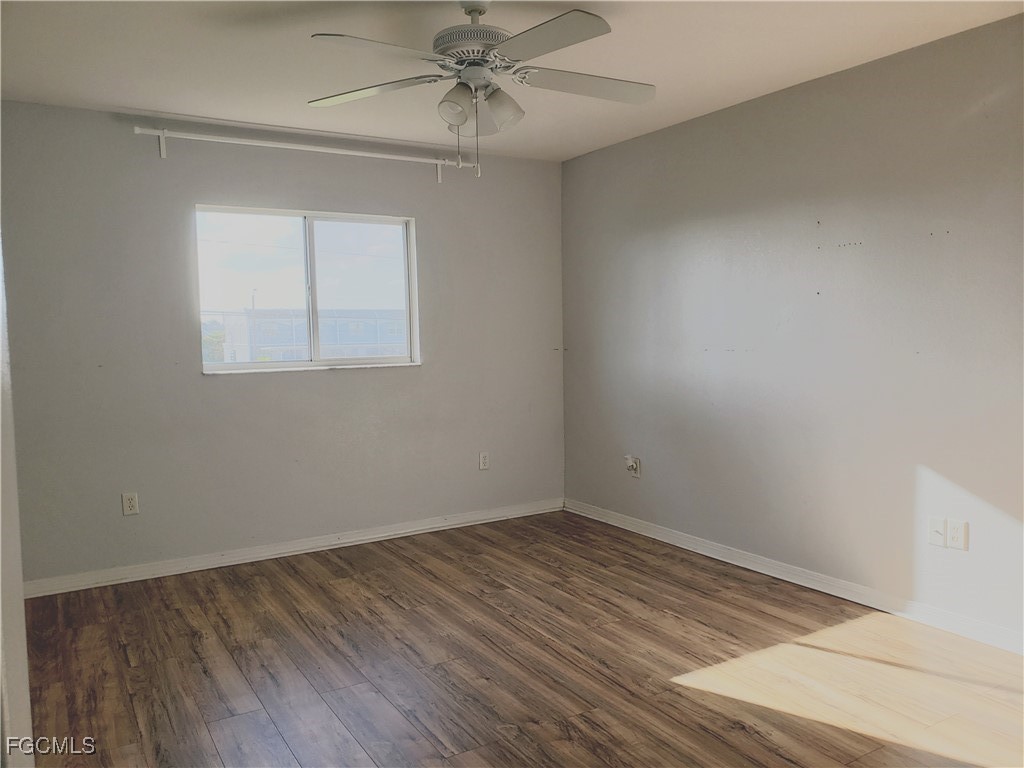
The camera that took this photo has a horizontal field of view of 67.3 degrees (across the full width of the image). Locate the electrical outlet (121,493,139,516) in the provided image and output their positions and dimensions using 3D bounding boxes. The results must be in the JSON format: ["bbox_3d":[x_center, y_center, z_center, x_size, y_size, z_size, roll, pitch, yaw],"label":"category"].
[{"bbox_3d":[-1.990,0.628,4.008,0.071,0.116,0.009,-4,5,-30],"label":"electrical outlet"}]

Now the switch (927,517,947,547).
[{"bbox_3d":[1.767,0.615,3.197,0.018,0.116,0.071,-4,5,-32],"label":"switch"}]

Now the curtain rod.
[{"bbox_3d":[-1.065,-1.278,4.375,1.945,0.128,0.092,-4,5,-30],"label":"curtain rod"}]

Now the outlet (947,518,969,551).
[{"bbox_3d":[1.810,0.616,3.135,0.010,0.116,0.071,-4,5,-32],"label":"outlet"}]

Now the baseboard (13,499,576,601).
[{"bbox_3d":[-1.052,0.935,4.587,3.305,0.085,0.016,-4,5,-30],"label":"baseboard"}]

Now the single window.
[{"bbox_3d":[-1.144,-0.538,4.471,1.264,0.899,0.090,-4,5,-30],"label":"single window"}]

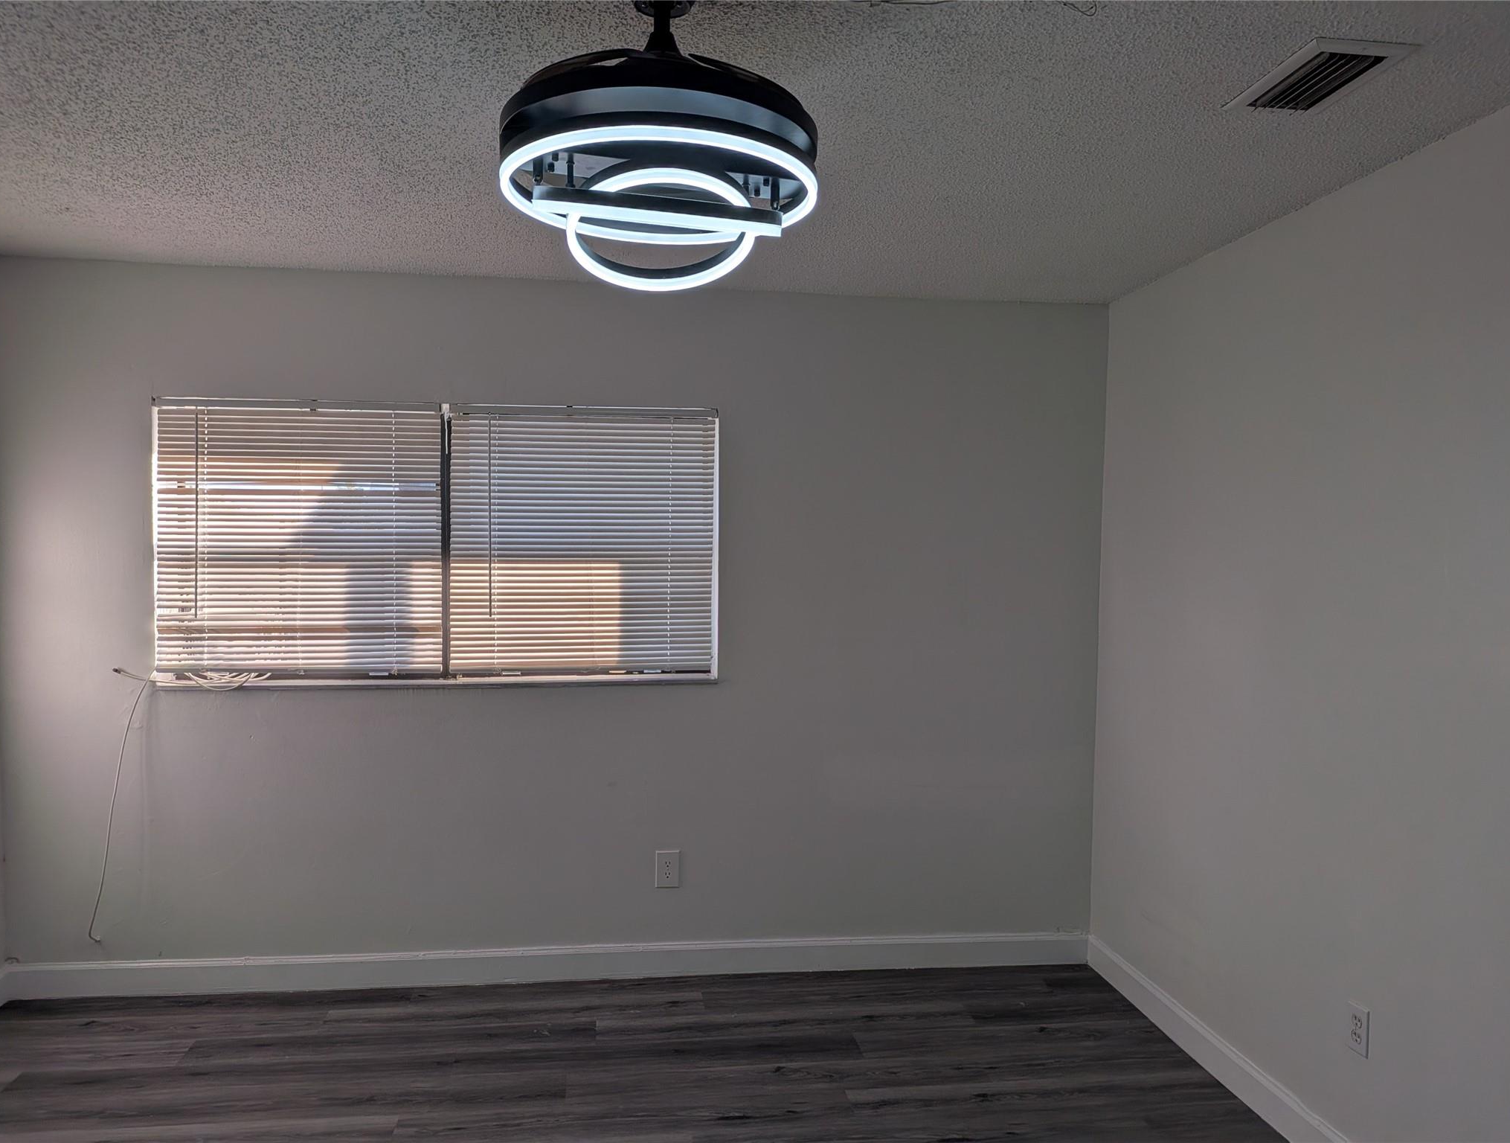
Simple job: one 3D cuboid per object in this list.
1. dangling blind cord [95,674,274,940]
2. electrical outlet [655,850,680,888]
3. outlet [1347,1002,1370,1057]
[{"bbox_3d":[-1.925,0.784,3.538,0.570,0.915,0.080,1,1,-7],"label":"dangling blind cord"},{"bbox_3d":[-0.307,1.057,3.742,0.086,0.132,0.010,1,1,-7],"label":"electrical outlet"},{"bbox_3d":[1.432,1.091,2.515,0.010,0.116,0.072,1,1,-7],"label":"outlet"}]

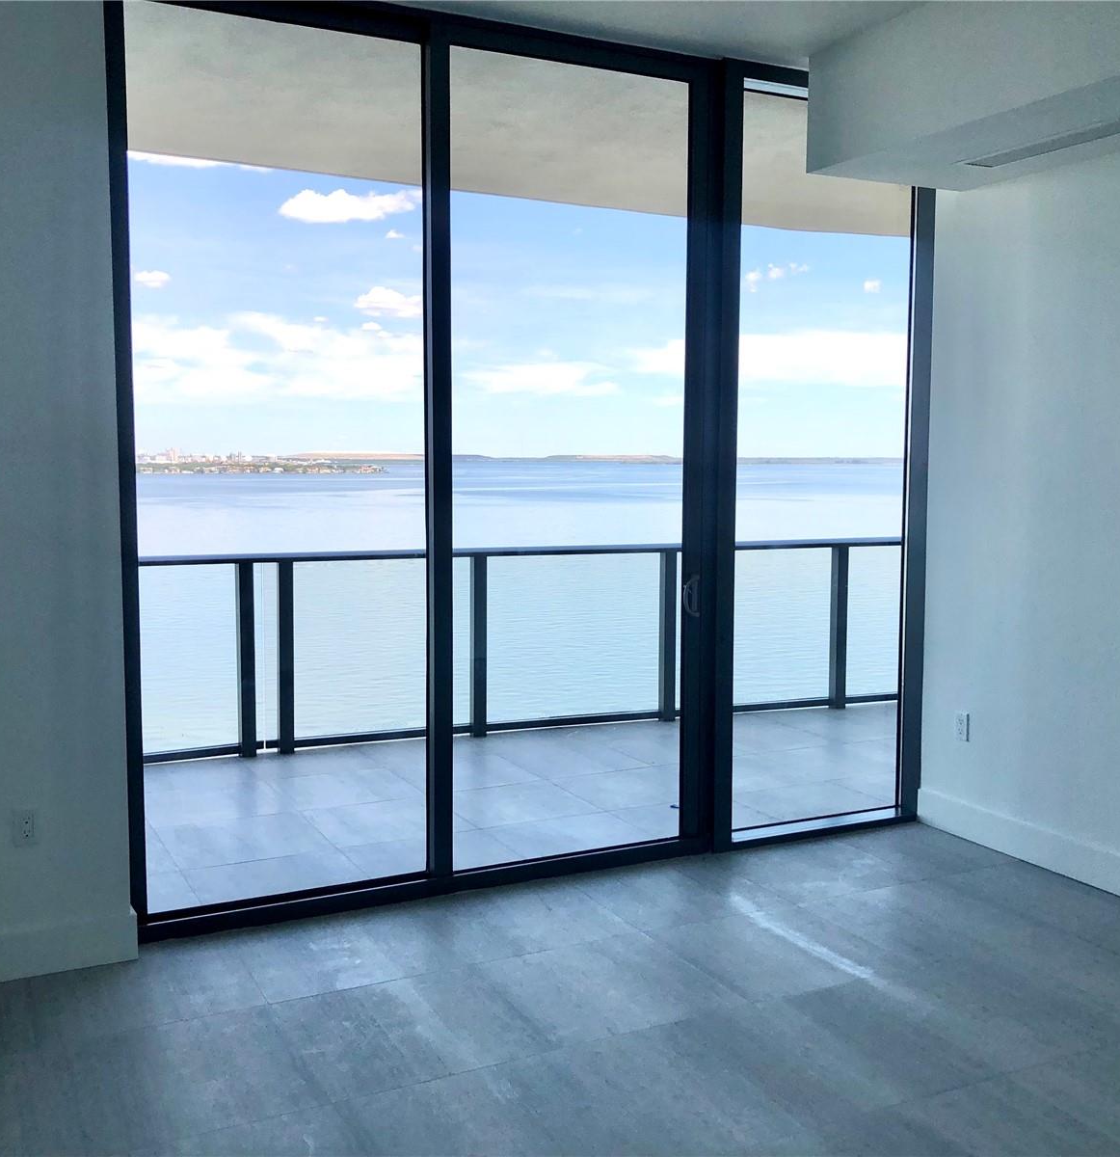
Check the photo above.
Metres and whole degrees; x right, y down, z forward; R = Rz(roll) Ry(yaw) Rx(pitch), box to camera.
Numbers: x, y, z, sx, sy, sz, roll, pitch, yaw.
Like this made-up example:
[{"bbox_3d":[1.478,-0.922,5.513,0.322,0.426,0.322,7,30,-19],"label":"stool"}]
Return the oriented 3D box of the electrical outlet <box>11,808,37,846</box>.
[{"bbox_3d":[-1.551,0.721,3.630,0.071,0.115,0.012,-2,6,-27],"label":"electrical outlet"}]

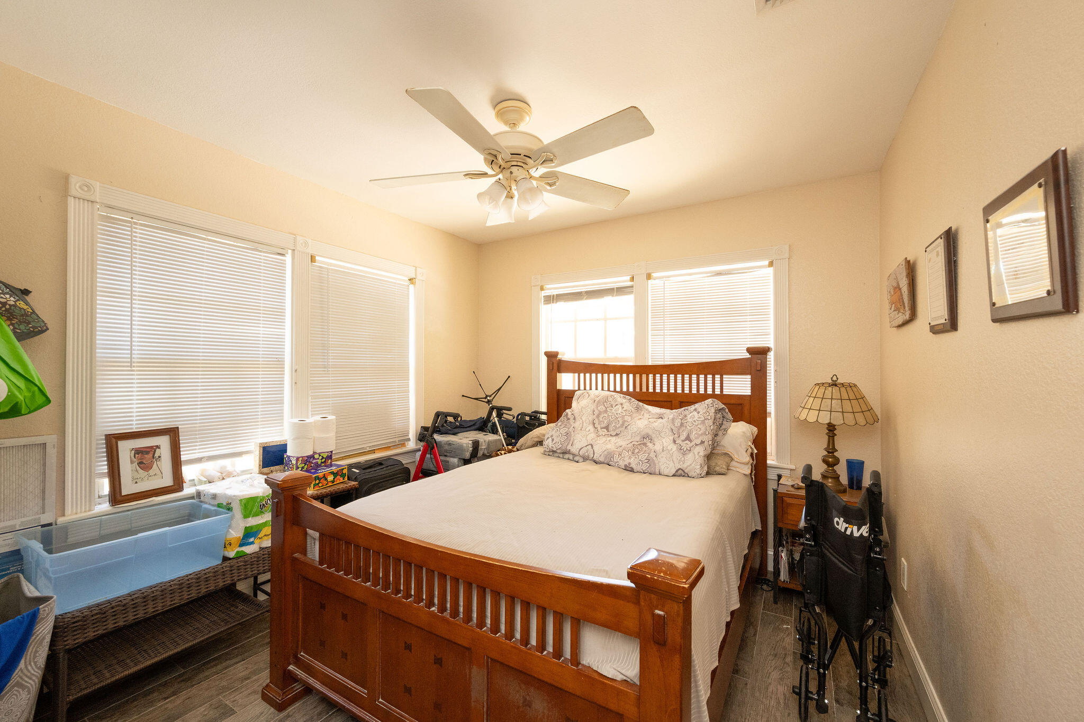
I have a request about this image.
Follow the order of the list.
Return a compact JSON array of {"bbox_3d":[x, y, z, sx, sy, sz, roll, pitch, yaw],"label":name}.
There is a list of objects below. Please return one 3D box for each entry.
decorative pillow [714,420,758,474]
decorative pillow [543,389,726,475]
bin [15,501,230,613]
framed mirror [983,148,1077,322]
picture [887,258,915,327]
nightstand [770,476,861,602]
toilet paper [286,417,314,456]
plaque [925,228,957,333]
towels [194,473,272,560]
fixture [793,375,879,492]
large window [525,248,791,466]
[{"bbox_3d":[0.967,0.504,2.587,0.620,0.280,0.380,0,-1,31],"label":"decorative pillow"},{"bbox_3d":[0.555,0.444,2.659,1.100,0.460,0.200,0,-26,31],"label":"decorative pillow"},{"bbox_3d":[-1.630,0.750,1.673,0.375,0.212,0.530,0,-1,35],"label":"bin"},{"bbox_3d":[0.998,-0.228,0.876,0.022,0.285,0.330,-3,-2,31],"label":"framed mirror"},{"bbox_3d":[1.596,-0.293,1.886,0.030,0.255,0.365,-3,-2,31],"label":"picture"},{"bbox_3d":[1.591,1.029,2.365,0.500,0.650,0.360,0,-1,31],"label":"nightstand"},{"bbox_3d":[-1.327,0.423,2.317,0.122,0.187,0.122,0,-1,31],"label":"toilet paper"},{"bbox_3d":[1.288,-0.244,1.368,0.024,0.312,0.237,-3,-2,31],"label":"plaque"},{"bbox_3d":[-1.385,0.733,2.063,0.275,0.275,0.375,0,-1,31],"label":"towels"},{"bbox_3d":[1.619,0.398,2.343,0.390,0.650,0.390,0,-1,31],"label":"fixture"},{"bbox_3d":[0.725,-0.039,3.092,1.880,1.370,0.080,0,-1,31],"label":"large window"}]

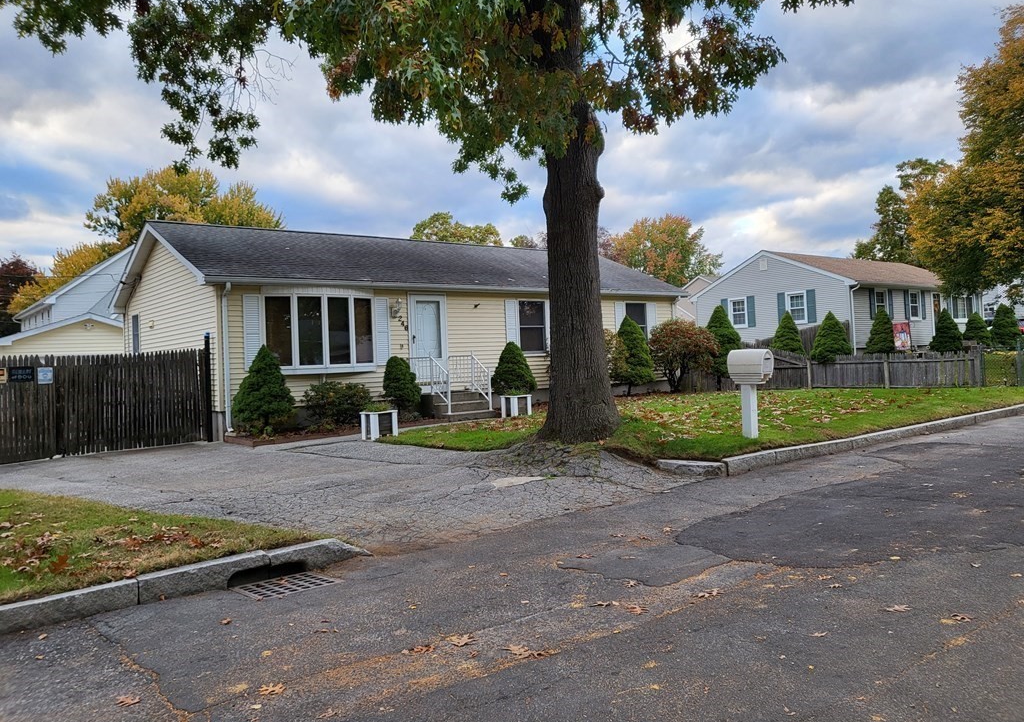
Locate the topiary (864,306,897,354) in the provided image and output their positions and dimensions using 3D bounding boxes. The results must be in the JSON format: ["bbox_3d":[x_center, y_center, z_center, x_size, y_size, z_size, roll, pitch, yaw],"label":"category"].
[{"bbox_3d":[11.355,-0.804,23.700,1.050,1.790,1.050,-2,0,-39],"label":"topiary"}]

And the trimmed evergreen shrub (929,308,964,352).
[{"bbox_3d":[12.571,-0.781,22.200,1.000,1.480,1.000,-2,0,-39],"label":"trimmed evergreen shrub"}]

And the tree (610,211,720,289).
[{"bbox_3d":[10.311,-4.460,52.000,8.000,10.700,8.000,-2,0,-39],"label":"tree"}]

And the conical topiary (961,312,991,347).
[{"bbox_3d":[20.854,-1.270,34.503,1.330,1.903,1.330,-3,0,-39],"label":"conical topiary"}]

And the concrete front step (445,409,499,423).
[{"bbox_3d":[-0.941,1.195,16.705,1.250,0.170,0.320,-3,0,-39],"label":"concrete front step"}]

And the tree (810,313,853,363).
[{"bbox_3d":[10.187,-0.685,24.600,1.380,1.810,1.380,-2,0,-39],"label":"tree"}]

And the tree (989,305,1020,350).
[{"bbox_3d":[22.779,-1.544,35.504,1.380,2.223,1.380,-3,0,-39],"label":"tree"}]

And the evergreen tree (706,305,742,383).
[{"bbox_3d":[6.842,-0.429,25.000,1.350,2.751,1.350,-2,0,-39],"label":"evergreen tree"}]

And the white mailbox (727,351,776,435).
[{"bbox_3d":[3.421,0.463,11.092,0.310,1.275,0.590,-2,0,-39],"label":"white mailbox"}]

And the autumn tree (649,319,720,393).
[{"bbox_3d":[5.017,-0.147,22.304,2.000,2.114,2.000,-3,0,-39],"label":"autumn tree"}]

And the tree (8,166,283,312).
[{"bbox_3d":[-20.987,-4.716,45.024,15.500,13.457,13.500,-3,0,-39],"label":"tree"}]

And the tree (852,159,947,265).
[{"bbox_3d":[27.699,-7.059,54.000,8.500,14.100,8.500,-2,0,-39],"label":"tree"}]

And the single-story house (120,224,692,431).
[{"bbox_3d":[-2.693,-1.006,21.780,14.000,4.820,7.970,-3,0,-39],"label":"single-story house"}]

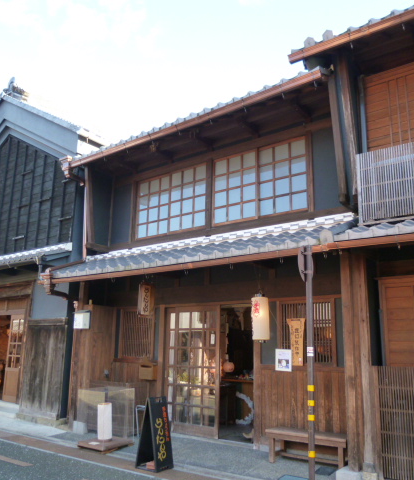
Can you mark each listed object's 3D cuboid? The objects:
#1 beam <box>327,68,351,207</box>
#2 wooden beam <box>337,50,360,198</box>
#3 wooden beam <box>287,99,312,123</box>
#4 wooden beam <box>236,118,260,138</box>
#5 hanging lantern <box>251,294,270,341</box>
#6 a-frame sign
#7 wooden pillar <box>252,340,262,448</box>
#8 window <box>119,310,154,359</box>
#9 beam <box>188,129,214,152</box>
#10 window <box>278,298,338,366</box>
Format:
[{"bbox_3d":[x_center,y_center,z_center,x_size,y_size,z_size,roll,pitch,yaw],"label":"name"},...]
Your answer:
[{"bbox_3d":[1.694,-1.363,5.762,0.100,1.690,0.110,-8,-7,36],"label":"beam"},{"bbox_3d":[1.933,-1.581,5.979,0.117,2.111,0.122,-9,-18,35],"label":"wooden beam"},{"bbox_3d":[1.348,-1.902,6.464,0.120,0.140,0.600,-8,-16,36],"label":"wooden beam"},{"bbox_3d":[0.622,-1.795,6.994,0.120,0.140,0.600,-8,-16,36],"label":"wooden beam"},{"bbox_3d":[0.718,1.036,5.930,0.245,0.610,0.245,1,-13,0],"label":"hanging lantern"},{"bbox_3d":[-0.676,2.549,5.903,0.352,0.872,0.337,-9,-18,35],"label":"a-frame sign"},{"bbox_3d":[0.736,2.020,6.397,0.125,1.840,0.120,-8,-16,36],"label":"wooden pillar"},{"bbox_3d":[-1.342,1.795,8.535,0.928,0.964,0.082,-9,-18,35],"label":"window"},{"bbox_3d":[-0.117,-1.762,7.764,0.133,0.214,0.592,-9,-18,35],"label":"beam"},{"bbox_3d":[1.479,1.365,6.533,0.893,0.964,0.082,-9,-18,35],"label":"window"}]

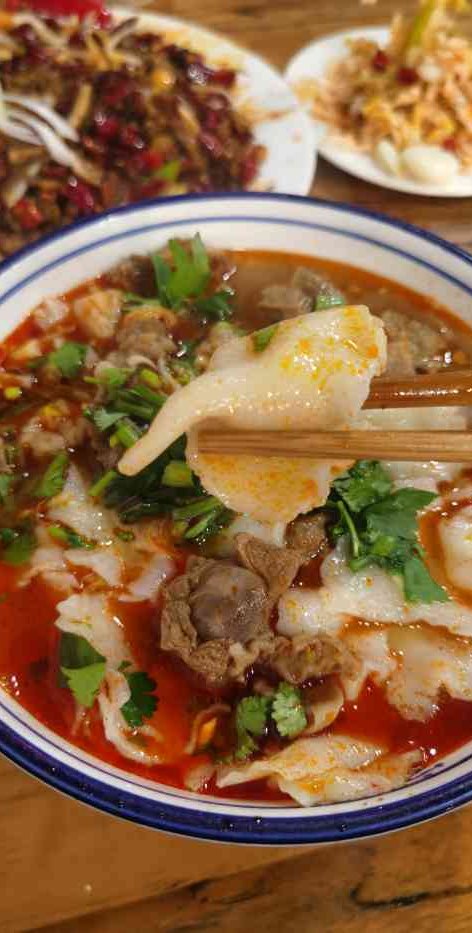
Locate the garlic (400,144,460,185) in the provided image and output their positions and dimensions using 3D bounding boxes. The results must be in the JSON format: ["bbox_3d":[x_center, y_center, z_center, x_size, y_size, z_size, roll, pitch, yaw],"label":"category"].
[{"bbox_3d":[0.095,-0.148,0.356,0.029,0.015,0.018,24,59,12],"label":"garlic"}]

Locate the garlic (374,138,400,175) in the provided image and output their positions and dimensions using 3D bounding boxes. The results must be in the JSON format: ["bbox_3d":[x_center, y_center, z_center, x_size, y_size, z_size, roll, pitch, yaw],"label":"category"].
[{"bbox_3d":[0.074,-0.151,0.356,0.011,0.013,0.022,-16,59,-13],"label":"garlic"}]

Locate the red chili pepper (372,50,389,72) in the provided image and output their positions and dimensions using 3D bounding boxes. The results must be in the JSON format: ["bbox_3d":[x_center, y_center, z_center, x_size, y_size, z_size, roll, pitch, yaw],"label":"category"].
[{"bbox_3d":[0.076,-0.213,0.384,0.008,0.010,0.009,12,57,4],"label":"red chili pepper"}]

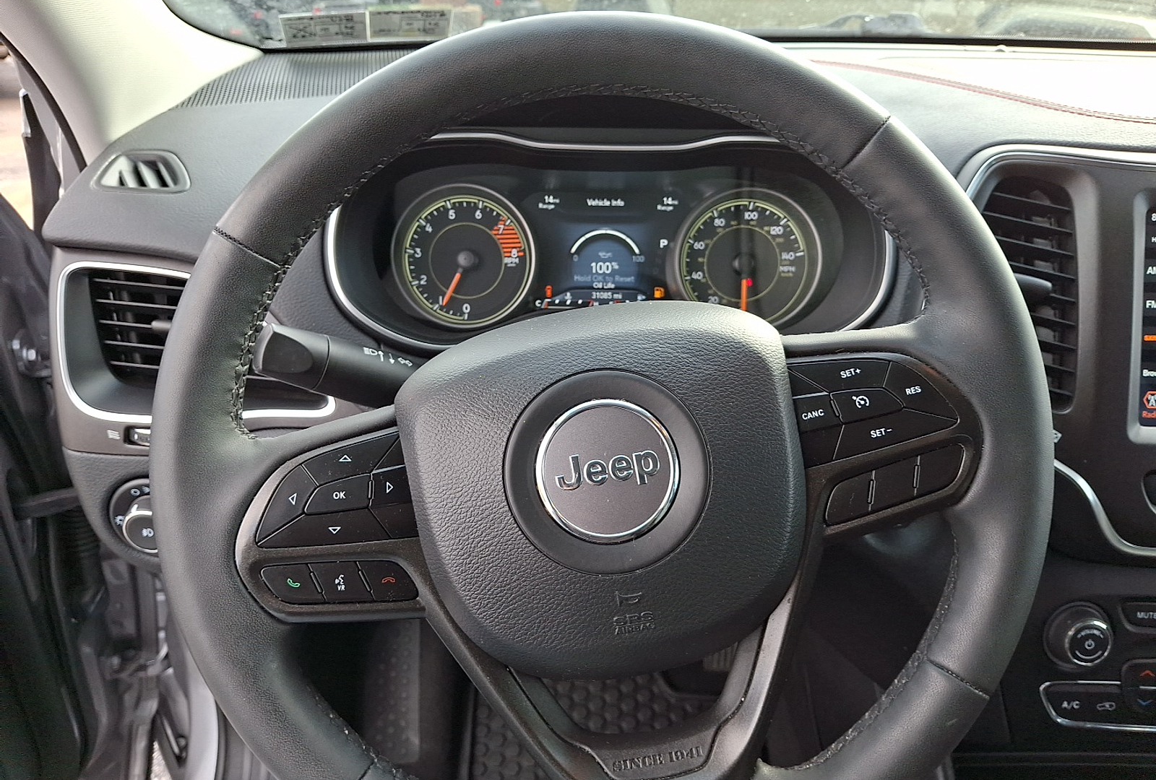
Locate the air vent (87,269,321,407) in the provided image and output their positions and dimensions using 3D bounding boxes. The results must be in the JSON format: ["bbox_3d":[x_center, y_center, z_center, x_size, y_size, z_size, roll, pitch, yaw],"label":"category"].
[{"bbox_3d":[-0.244,-0.033,0.548,0.153,0.080,0.040,5,8,11],"label":"air vent"}]

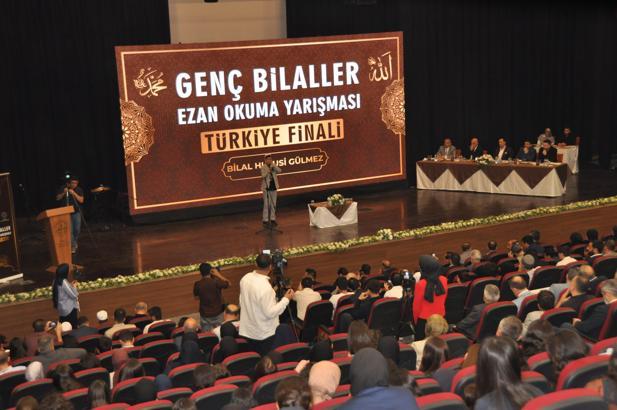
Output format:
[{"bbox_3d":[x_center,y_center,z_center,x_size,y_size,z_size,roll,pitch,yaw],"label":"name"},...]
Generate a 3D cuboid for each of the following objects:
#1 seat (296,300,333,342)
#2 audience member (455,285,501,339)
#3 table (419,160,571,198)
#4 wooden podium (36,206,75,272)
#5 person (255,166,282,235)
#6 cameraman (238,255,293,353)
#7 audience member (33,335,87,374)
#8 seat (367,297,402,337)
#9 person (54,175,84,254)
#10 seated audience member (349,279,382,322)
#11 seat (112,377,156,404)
[{"bbox_3d":[0.086,1.862,14.812,0.550,0.960,0.620,-7,11,-23],"label":"seat"},{"bbox_3d":[2.146,1.564,12.214,0.560,1.220,0.850,-7,11,-23],"label":"audience member"},{"bbox_3d":[4.857,-0.733,26.441,4.000,0.757,0.680,4,12,33],"label":"table"},{"bbox_3d":[-5.084,0.673,19.961,0.650,1.270,0.480,-11,13,-38],"label":"wooden podium"},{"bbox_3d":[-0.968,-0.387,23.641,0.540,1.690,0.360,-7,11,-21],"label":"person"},{"bbox_3d":[-0.440,1.418,11.306,0.600,1.770,0.500,1,11,17],"label":"cameraman"},{"bbox_3d":[-3.051,2.124,11.979,0.580,1.250,0.850,-7,11,-23],"label":"audience member"},{"bbox_3d":[0.969,1.724,13.710,0.560,0.980,0.650,-8,11,-25],"label":"seat"},{"bbox_3d":[-5.238,0.221,21.567,0.600,1.680,0.460,-1,11,12],"label":"person"},{"bbox_3d":[0.873,1.650,14.195,0.550,1.220,0.820,-9,12,-29],"label":"seated audience member"},{"bbox_3d":[-1.767,2.101,9.746,0.560,0.950,0.620,-8,11,-26],"label":"seat"}]

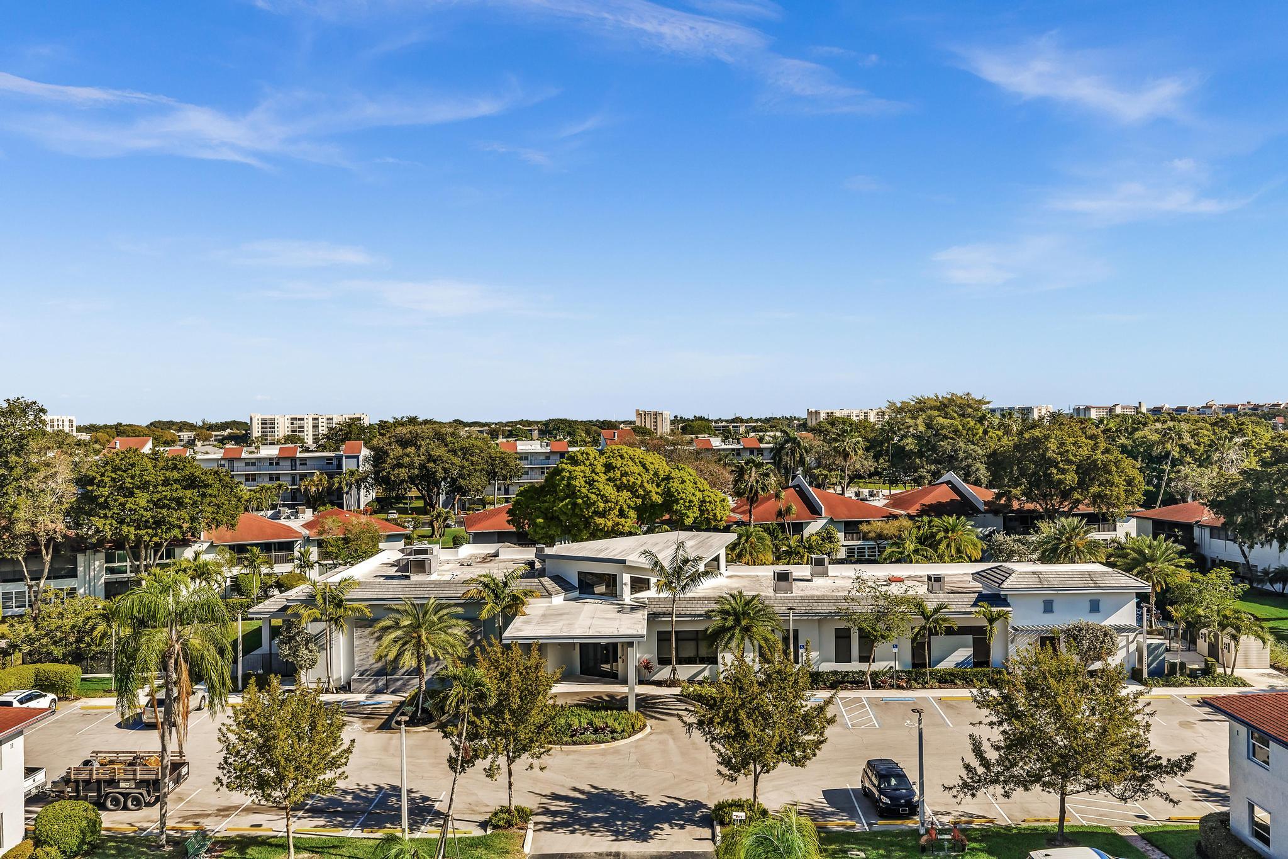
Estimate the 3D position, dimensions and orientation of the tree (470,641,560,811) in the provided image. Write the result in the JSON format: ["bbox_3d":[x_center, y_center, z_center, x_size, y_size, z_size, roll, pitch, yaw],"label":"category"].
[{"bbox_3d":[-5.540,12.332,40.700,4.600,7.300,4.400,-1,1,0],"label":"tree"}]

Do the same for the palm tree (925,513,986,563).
[{"bbox_3d":[27.854,11.458,89.968,5.425,7.535,5.425,-1,1,2],"label":"palm tree"}]

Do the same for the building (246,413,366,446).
[{"bbox_3d":[-230.000,0.871,688.000,75.000,21.500,17.000,-1,1,-27],"label":"building"}]

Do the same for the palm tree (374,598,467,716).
[{"bbox_3d":[-12.504,12.726,55.868,5.223,6.685,5.223,-1,1,2],"label":"palm tree"}]

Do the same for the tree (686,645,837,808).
[{"bbox_3d":[4.695,12.319,41.000,6.200,6.750,6.000,-1,1,-3],"label":"tree"}]

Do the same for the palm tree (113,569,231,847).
[{"bbox_3d":[-18.625,10.902,39.386,4.676,10.858,4.676,-1,1,2],"label":"palm tree"}]

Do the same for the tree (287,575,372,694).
[{"bbox_3d":[-18.898,12.469,60.200,4.900,6.900,4.700,-1,1,0],"label":"tree"}]

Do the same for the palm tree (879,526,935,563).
[{"bbox_3d":[23.379,11.878,89.000,5.000,6.400,5.000,-1,1,-3],"label":"palm tree"}]

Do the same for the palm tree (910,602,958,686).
[{"bbox_3d":[17.386,12.851,60.200,2.800,4.950,2.800,-1,1,-3],"label":"palm tree"}]

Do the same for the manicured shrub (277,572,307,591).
[{"bbox_3d":[-33.146,14.658,94.497,2.976,2.343,2.700,-1,1,2],"label":"manicured shrub"}]

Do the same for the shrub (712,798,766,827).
[{"bbox_3d":[3.874,15.232,40.600,2.200,0.850,1.800,-1,1,-3],"label":"shrub"}]

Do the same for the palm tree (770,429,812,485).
[{"bbox_3d":[22.225,7.148,150.000,6.200,14.300,6.000,-1,1,0],"label":"palm tree"}]

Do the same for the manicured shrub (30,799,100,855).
[{"bbox_3d":[-21.622,14.943,37.500,2.600,2.100,2.600,-1,1,-3],"label":"manicured shrub"}]

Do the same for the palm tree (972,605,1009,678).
[{"bbox_3d":[20.867,12.915,60.300,2.200,4.750,2.200,-1,1,-3],"label":"palm tree"}]

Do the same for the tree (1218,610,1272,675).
[{"bbox_3d":[37.482,13.350,62.515,3.330,4.199,3.000,-1,1,2],"label":"tree"}]

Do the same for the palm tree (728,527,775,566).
[{"bbox_3d":[9.477,12.017,89.000,4.100,6.400,4.100,-1,1,-3],"label":"palm tree"}]

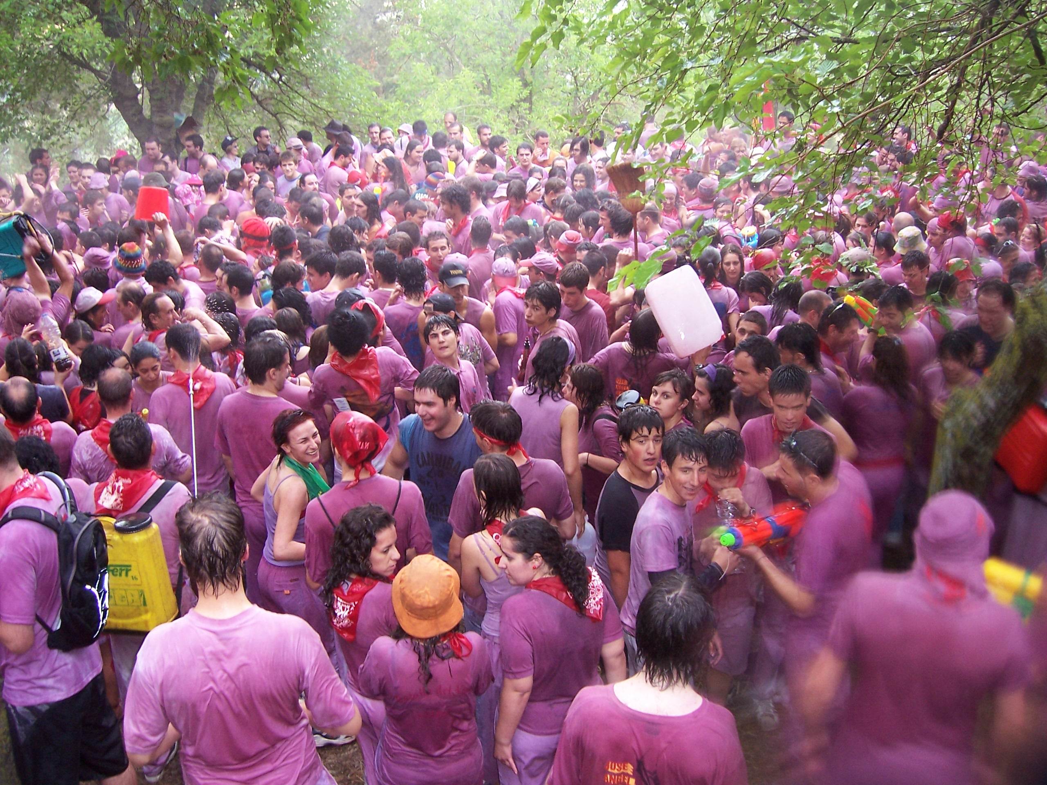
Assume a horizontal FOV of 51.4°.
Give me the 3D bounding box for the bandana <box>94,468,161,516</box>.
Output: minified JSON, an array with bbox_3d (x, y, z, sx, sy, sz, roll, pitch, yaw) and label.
[{"bbox_3d":[-1.432,0.365,3.947,0.220,0.150,0.180,-5,20,-14],"label":"bandana"}]

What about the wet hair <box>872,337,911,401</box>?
[{"bbox_3d":[1.705,-0.108,5.050,0.180,0.290,0.200,-9,22,-23],"label":"wet hair"}]

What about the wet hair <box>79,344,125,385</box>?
[{"bbox_3d":[-2.045,-0.132,5.250,0.200,0.230,0.230,16,22,26],"label":"wet hair"}]

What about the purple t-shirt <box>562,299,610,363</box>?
[{"bbox_3d":[0.295,-0.160,6.082,0.280,0.660,0.470,-18,26,-42],"label":"purple t-shirt"}]

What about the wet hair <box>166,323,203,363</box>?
[{"bbox_3d":[-1.685,-0.241,5.400,0.170,0.200,0.200,-7,20,-19],"label":"wet hair"}]

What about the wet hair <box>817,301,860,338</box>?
[{"bbox_3d":[1.535,-0.356,5.300,0.200,0.170,0.170,3,20,9],"label":"wet hair"}]

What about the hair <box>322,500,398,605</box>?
[{"bbox_3d":[-0.530,0.520,3.520,0.240,0.280,0.210,2,19,6],"label":"hair"}]

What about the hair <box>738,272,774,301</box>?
[{"bbox_3d":[1.323,-0.603,6.200,0.220,0.190,0.180,-33,29,-12],"label":"hair"}]

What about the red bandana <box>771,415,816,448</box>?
[{"bbox_3d":[1.065,0.186,4.299,0.200,0.160,0.190,3,19,9],"label":"red bandana"}]

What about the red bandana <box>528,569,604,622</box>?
[{"bbox_3d":[0.125,0.599,3.250,0.210,0.150,0.180,-13,23,-33],"label":"red bandana"}]

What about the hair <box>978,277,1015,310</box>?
[{"bbox_3d":[2.343,-0.477,5.380,0.210,0.180,0.170,-15,24,-37],"label":"hair"}]

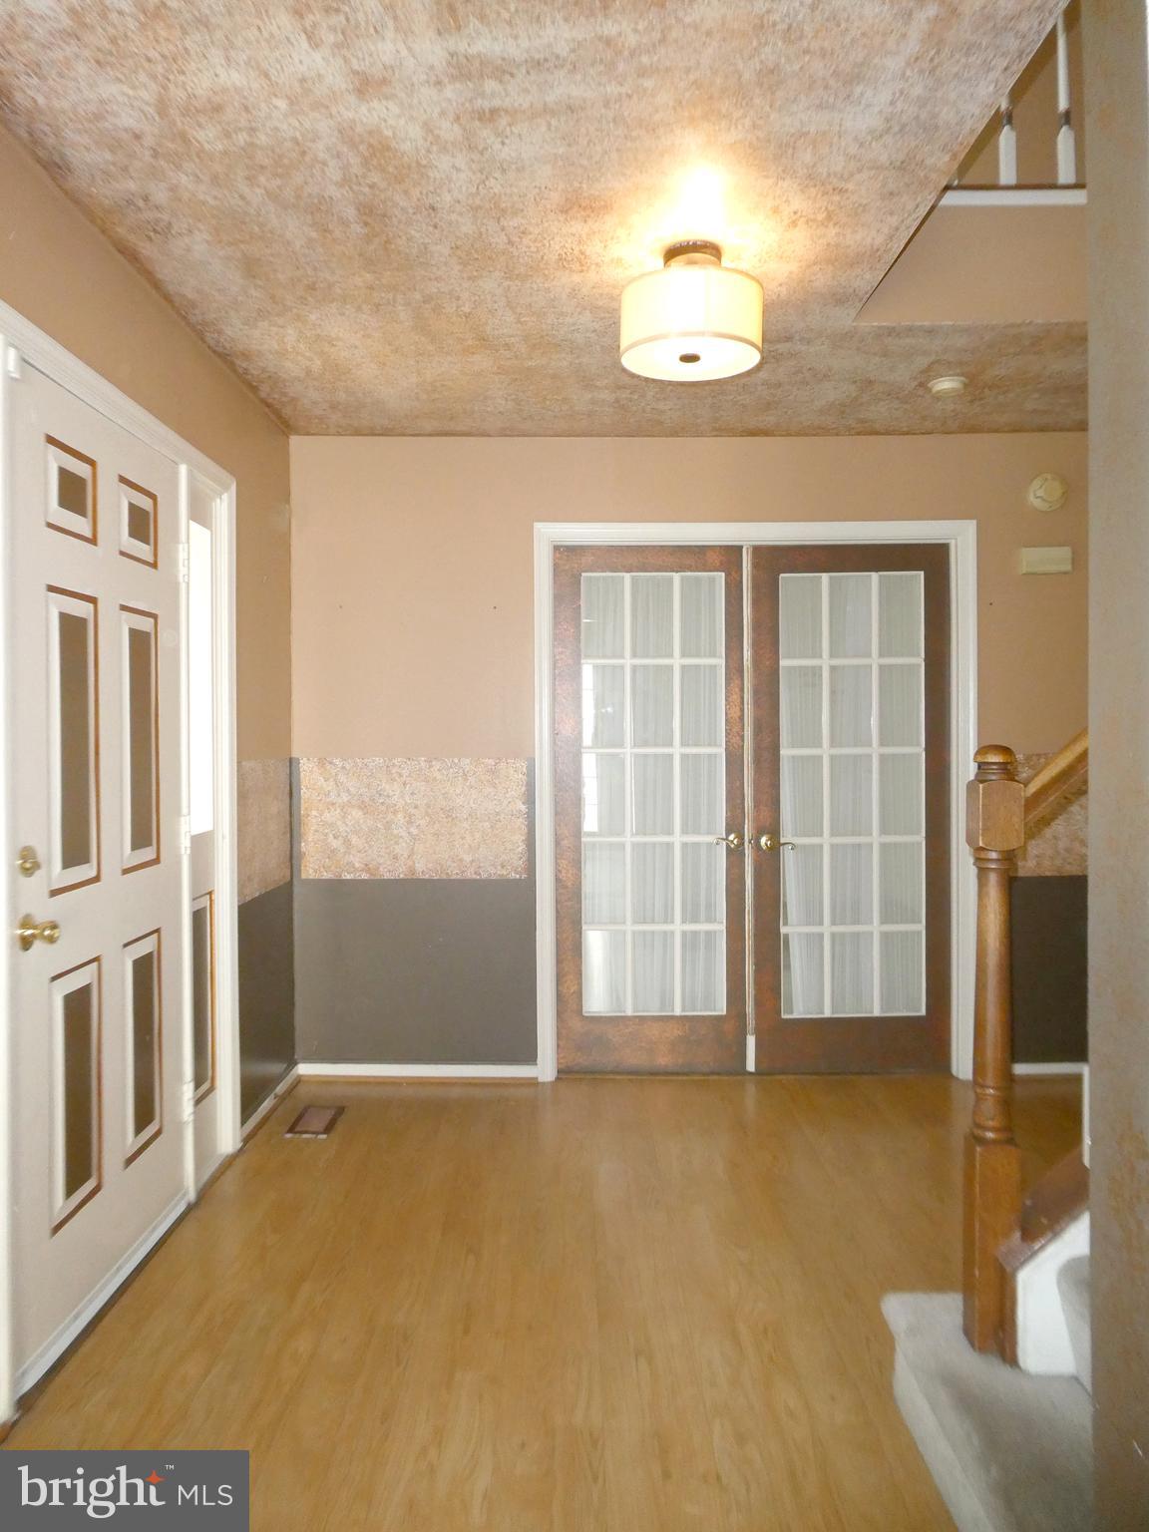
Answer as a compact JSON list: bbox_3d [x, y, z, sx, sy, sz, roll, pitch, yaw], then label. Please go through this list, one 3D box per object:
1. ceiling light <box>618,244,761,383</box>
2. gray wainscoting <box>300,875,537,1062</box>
[{"bbox_3d":[0.284,-1.104,2.560,0.340,0.250,0.340,0,1,0],"label":"ceiling light"},{"bbox_3d":[-0.607,0.788,4.081,0.928,0.717,0.020,0,1,0],"label":"gray wainscoting"}]

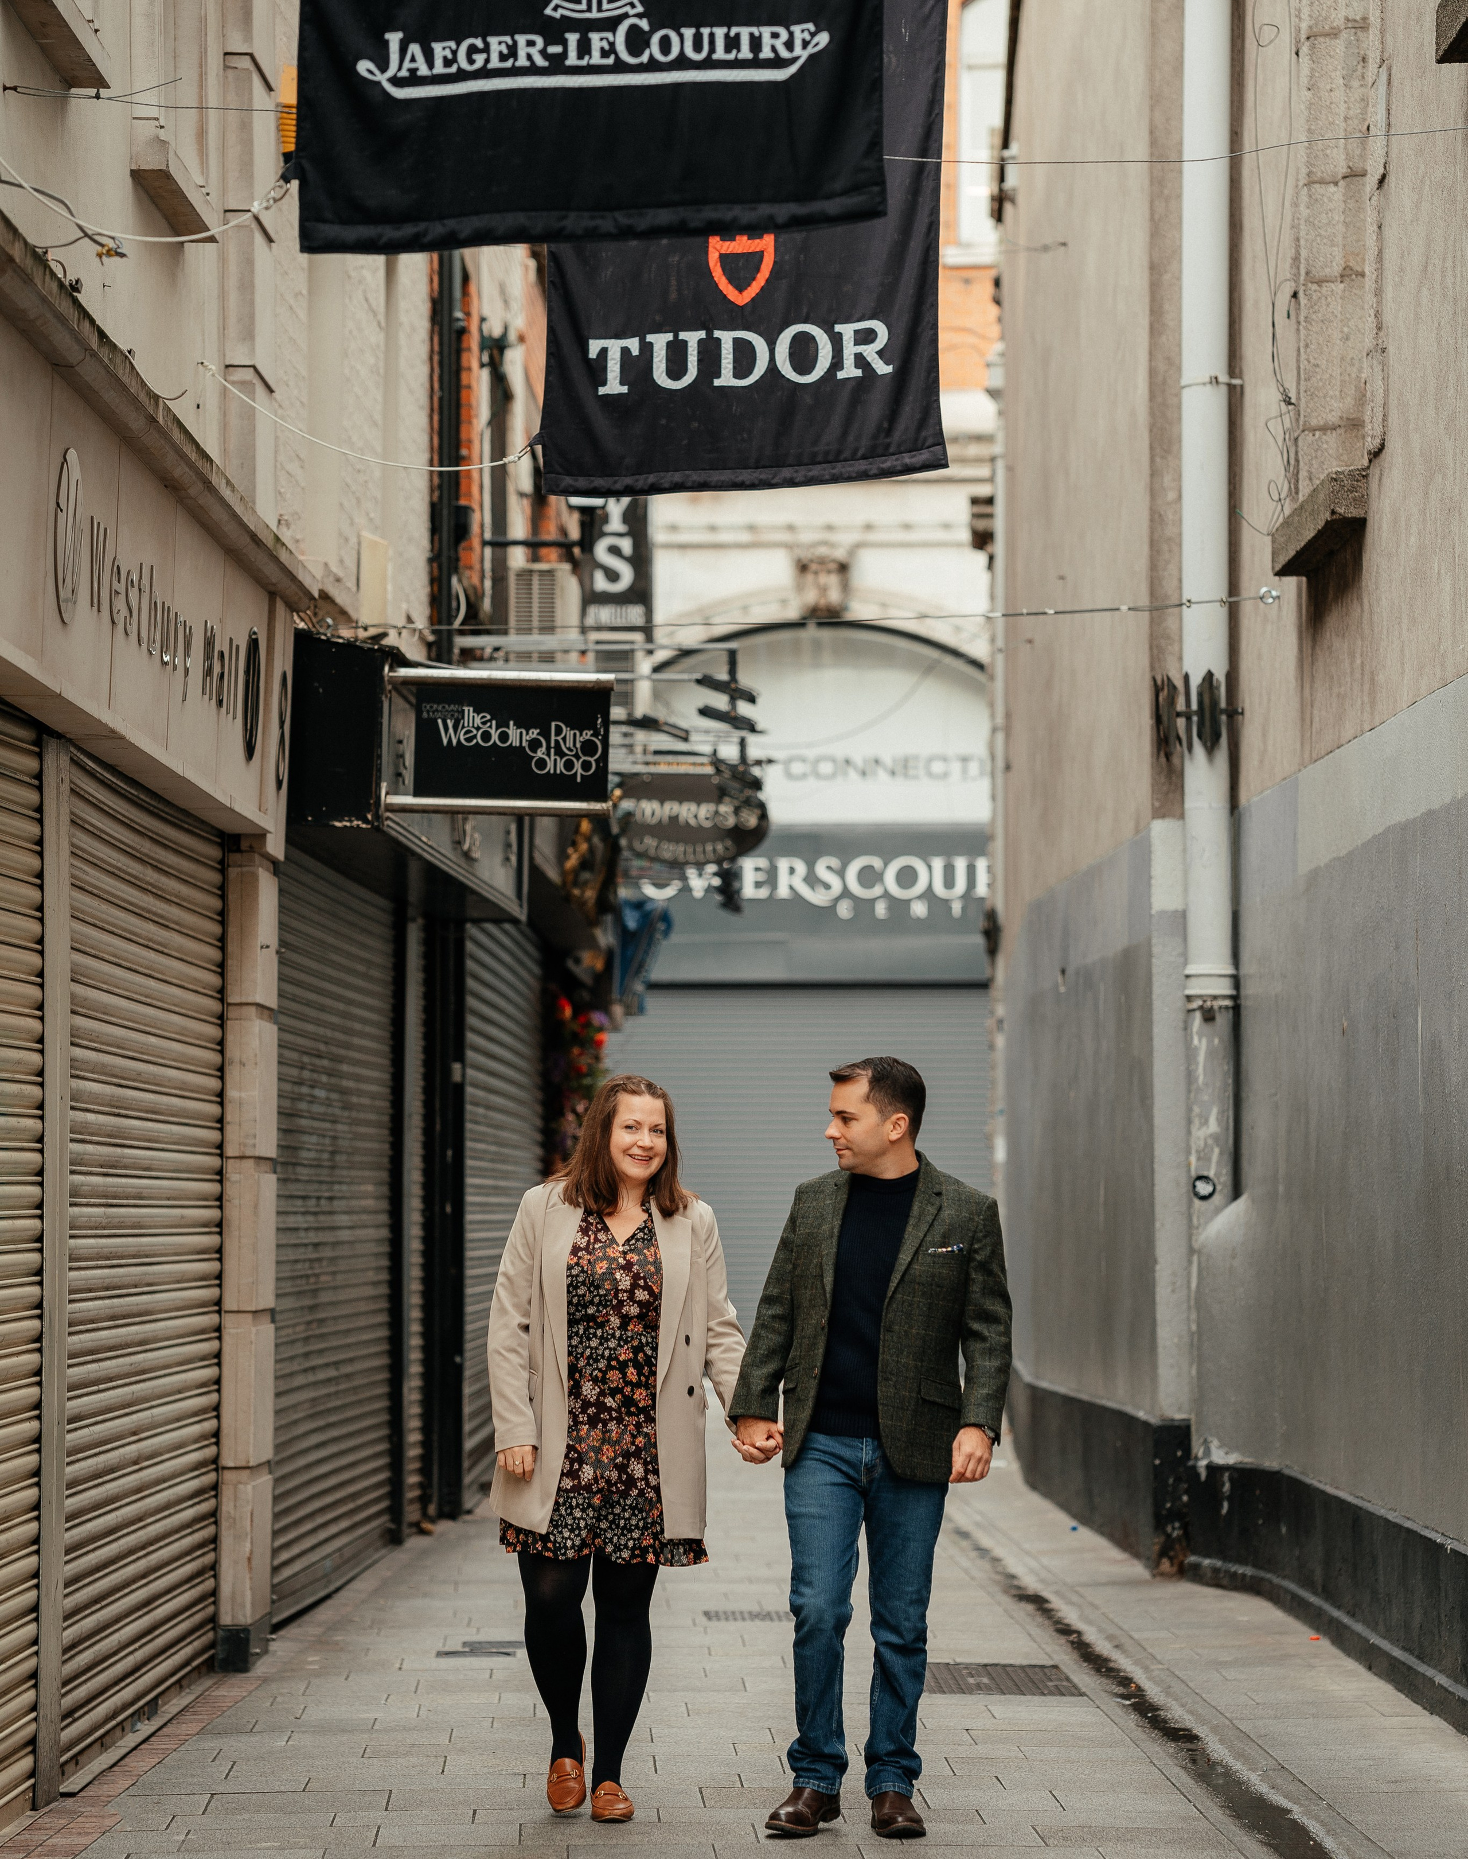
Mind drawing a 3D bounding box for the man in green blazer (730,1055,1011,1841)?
[{"bbox_3d":[0.307,1.143,11.605,0.610,1.720,0.430,0,-3,7],"label":"man in green blazer"}]

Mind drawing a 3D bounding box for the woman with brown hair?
[{"bbox_3d":[-0.267,1.171,11.824,0.590,1.680,0.430,0,-3,-2],"label":"woman with brown hair"}]

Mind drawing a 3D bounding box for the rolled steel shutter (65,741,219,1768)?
[{"bbox_3d":[-1.552,0.859,13.854,0.080,2.440,3.100,0,-3,1],"label":"rolled steel shutter"}]

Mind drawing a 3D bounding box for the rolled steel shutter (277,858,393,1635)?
[{"bbox_3d":[-1.435,1.074,18.544,0.080,2.540,3.850,0,-3,3],"label":"rolled steel shutter"}]

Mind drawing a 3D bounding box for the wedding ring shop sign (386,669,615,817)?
[{"bbox_3d":[-0.737,-0.585,16.406,0.720,0.470,0.100,0,-3,-3],"label":"wedding ring shop sign"}]

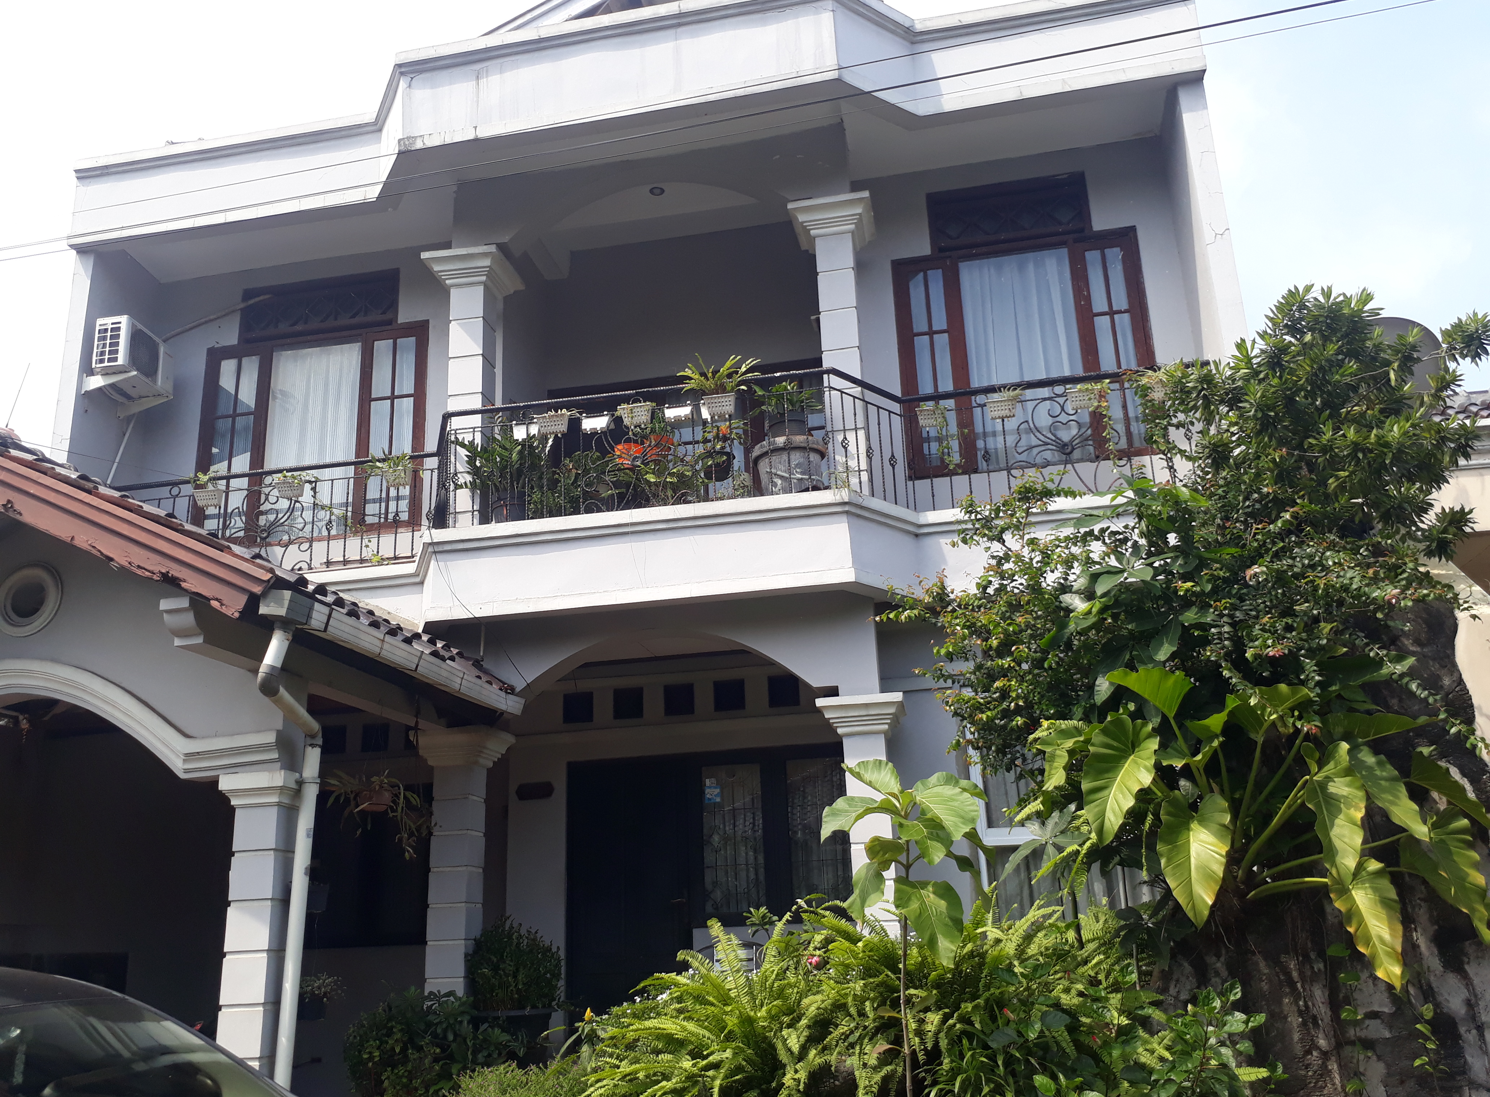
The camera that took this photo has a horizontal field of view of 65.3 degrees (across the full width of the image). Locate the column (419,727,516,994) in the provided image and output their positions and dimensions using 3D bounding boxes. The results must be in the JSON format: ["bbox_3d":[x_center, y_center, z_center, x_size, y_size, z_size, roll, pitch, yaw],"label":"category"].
[{"bbox_3d":[-2.240,2.512,9.010,0.600,2.196,0.600,-5,-16,10],"label":"column"}]

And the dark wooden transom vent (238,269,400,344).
[{"bbox_3d":[-4.215,-2.394,11.484,1.700,0.608,0.103,-5,-16,10],"label":"dark wooden transom vent"}]

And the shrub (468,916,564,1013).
[{"bbox_3d":[-1.571,2.872,8.058,0.680,0.660,0.660,-5,-16,9],"label":"shrub"}]

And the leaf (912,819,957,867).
[{"bbox_3d":[0.752,1.171,4.650,0.160,0.180,0.130,-5,-16,10],"label":"leaf"}]

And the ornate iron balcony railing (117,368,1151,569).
[{"bbox_3d":[-1.119,-0.557,8.503,8.800,0.920,0.800,-5,-16,9],"label":"ornate iron balcony railing"}]

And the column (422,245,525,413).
[{"bbox_3d":[-2.155,-1.121,9.163,0.620,2.440,0.620,-5,-16,9],"label":"column"}]

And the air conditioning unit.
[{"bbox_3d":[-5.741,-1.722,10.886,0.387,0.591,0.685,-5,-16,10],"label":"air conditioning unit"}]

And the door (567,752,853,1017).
[{"bbox_3d":[-0.276,2.744,9.550,2.459,2.120,0.120,-5,-16,9],"label":"door"}]

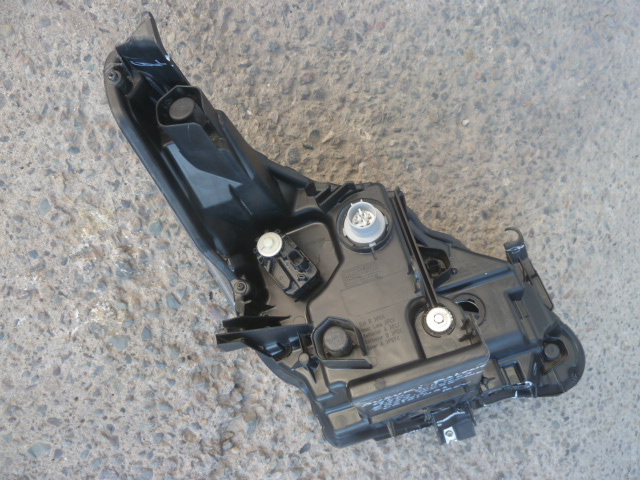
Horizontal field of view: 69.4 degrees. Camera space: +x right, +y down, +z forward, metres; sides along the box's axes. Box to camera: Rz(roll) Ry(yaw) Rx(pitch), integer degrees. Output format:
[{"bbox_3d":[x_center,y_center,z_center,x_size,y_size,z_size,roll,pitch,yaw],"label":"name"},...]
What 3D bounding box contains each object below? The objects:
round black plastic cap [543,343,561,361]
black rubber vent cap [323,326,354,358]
[{"bbox_3d":[0.253,0.122,0.505,0.017,0.013,0.017,-4,67,10],"label":"round black plastic cap"},{"bbox_3d":[0.022,0.125,0.570,0.032,0.019,0.032,-3,67,7],"label":"black rubber vent cap"}]

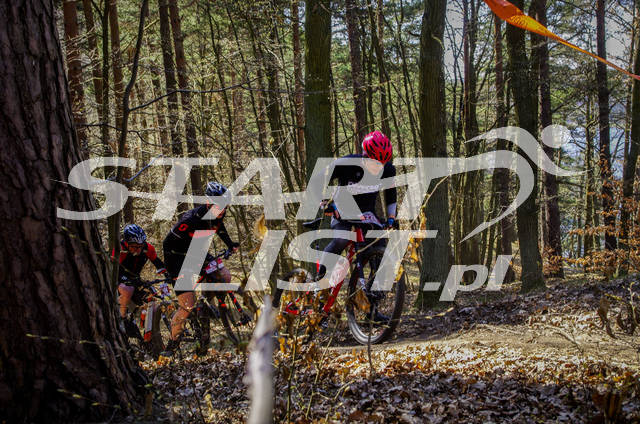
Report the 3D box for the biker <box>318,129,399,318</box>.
[{"bbox_3d":[0.277,0.098,7.200,0.620,1.480,0.750,-6,6,-33],"label":"biker"}]

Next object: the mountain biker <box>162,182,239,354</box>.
[{"bbox_3d":[-1.105,0.527,8.600,0.620,1.580,0.820,-6,6,-33],"label":"mountain biker"}]

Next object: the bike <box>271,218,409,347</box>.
[{"bbox_3d":[0.109,0.562,7.289,0.700,1.060,1.840,10,-16,-30],"label":"bike"}]

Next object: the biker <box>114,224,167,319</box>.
[{"bbox_3d":[-1.970,0.730,9.500,0.660,1.240,0.880,-2,1,-34],"label":"biker"}]

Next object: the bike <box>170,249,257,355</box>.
[{"bbox_3d":[-1.030,0.931,8.718,0.700,1.060,1.840,-20,1,-32],"label":"bike"}]

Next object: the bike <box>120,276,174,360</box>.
[{"bbox_3d":[-1.900,1.160,9.420,0.700,1.060,1.800,-2,-4,-34],"label":"bike"}]

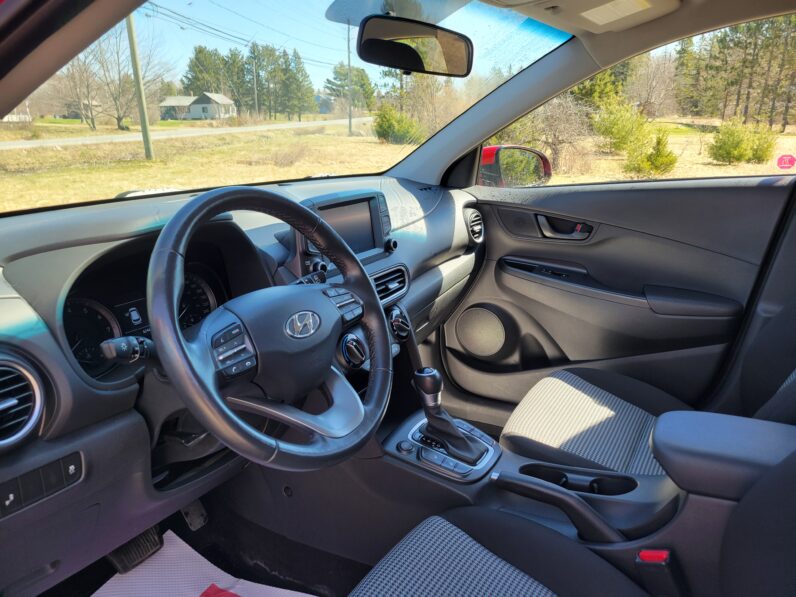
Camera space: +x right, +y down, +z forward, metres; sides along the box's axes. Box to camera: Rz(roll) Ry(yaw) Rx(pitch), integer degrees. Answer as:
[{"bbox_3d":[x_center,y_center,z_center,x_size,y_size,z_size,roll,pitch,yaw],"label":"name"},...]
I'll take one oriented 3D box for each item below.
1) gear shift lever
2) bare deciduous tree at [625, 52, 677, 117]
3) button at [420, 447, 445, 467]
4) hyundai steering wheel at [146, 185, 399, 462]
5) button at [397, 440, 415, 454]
[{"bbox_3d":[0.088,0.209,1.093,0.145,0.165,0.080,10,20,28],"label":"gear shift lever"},{"bbox_3d":[24.488,-20.662,58.000,5.000,6.300,5.000,7,19,21],"label":"bare deciduous tree"},{"bbox_3d":[0.063,0.286,1.078,0.045,0.011,0.023,16,23,26],"label":"button"},{"bbox_3d":[-0.157,0.038,0.769,0.105,0.370,0.370,-26,-1,34],"label":"hyundai steering wheel"},{"bbox_3d":[0.014,0.274,1.097,0.030,0.011,0.030,5,21,-2],"label":"button"}]

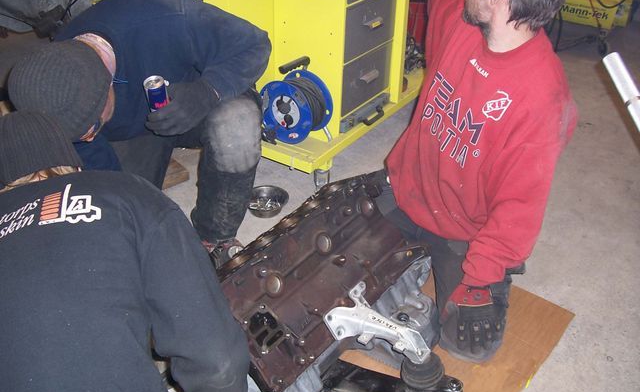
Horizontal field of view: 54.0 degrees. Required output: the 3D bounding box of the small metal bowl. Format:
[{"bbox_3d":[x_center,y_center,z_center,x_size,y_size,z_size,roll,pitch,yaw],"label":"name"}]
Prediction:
[{"bbox_3d":[-0.190,0.027,2.280,0.150,0.055,0.150,1,32,-1],"label":"small metal bowl"}]

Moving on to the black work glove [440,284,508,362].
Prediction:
[{"bbox_3d":[0.379,0.305,1.540,0.150,0.090,0.200,5,62,6],"label":"black work glove"}]

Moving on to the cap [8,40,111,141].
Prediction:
[{"bbox_3d":[-0.596,-0.246,1.450,0.190,0.230,0.185,-2,6,33],"label":"cap"}]

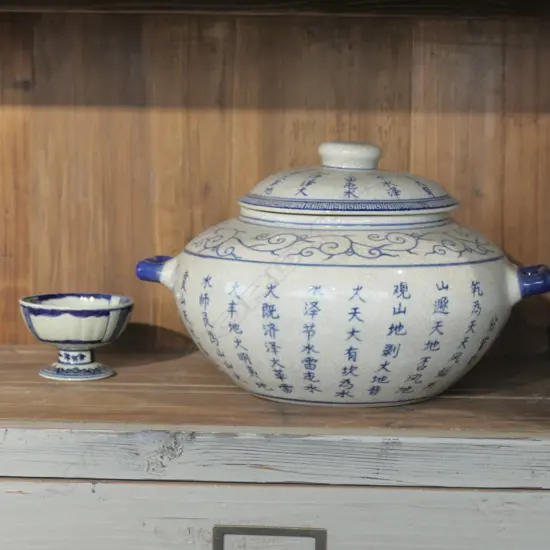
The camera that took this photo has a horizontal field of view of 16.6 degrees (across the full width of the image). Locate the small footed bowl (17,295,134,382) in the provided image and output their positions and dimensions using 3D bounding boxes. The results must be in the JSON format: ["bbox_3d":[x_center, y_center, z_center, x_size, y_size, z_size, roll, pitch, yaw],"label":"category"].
[{"bbox_3d":[-0.182,0.058,1.742,0.105,0.068,0.105,1,8,0],"label":"small footed bowl"}]

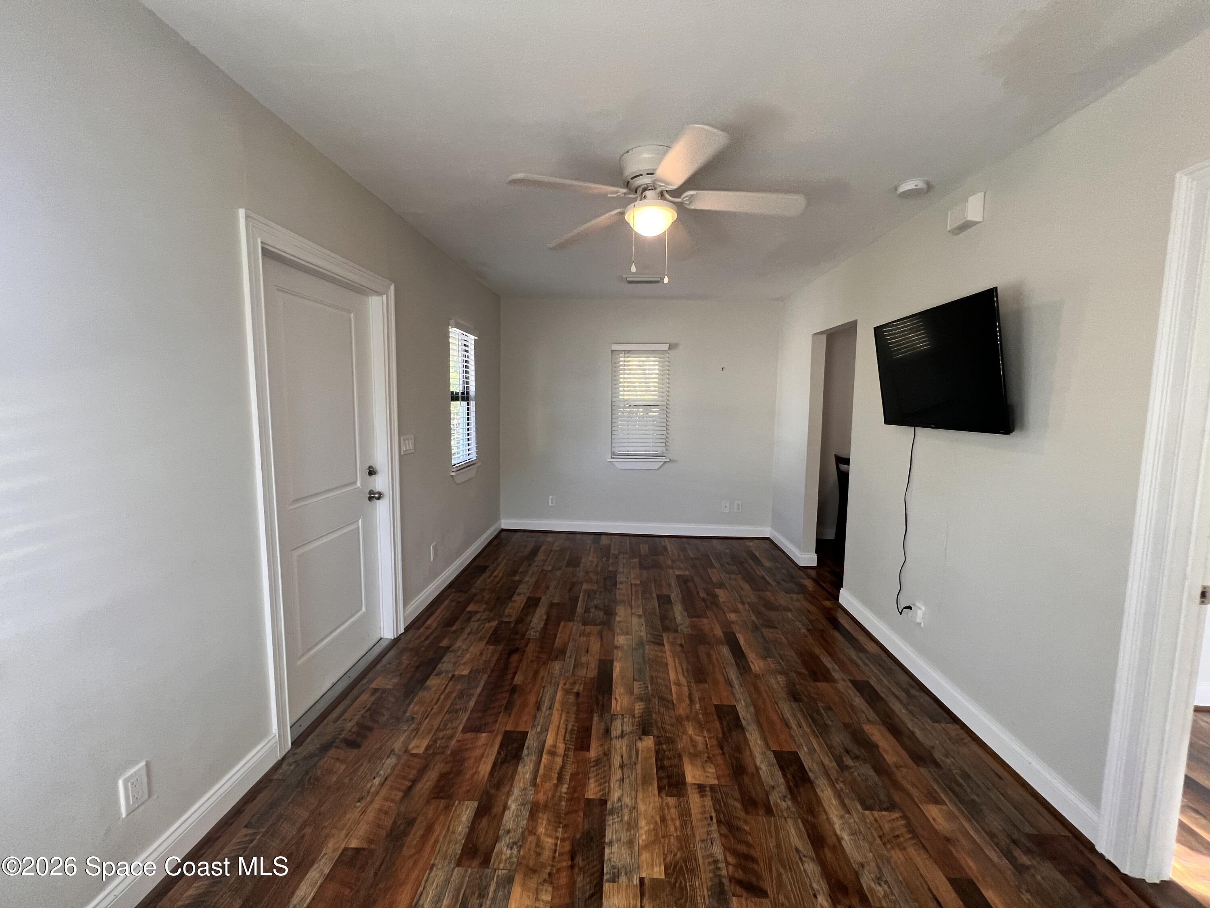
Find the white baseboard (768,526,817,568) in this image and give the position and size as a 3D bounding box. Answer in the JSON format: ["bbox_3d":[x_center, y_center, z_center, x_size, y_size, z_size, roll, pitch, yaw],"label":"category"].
[{"bbox_3d":[1.837,0.902,4.553,0.160,0.122,0.943,1,6,3],"label":"white baseboard"}]

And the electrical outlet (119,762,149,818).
[{"bbox_3d":[-1.337,0.957,1.292,0.010,0.112,0.068,1,6,3],"label":"electrical outlet"}]

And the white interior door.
[{"bbox_3d":[-1.378,0.164,2.239,0.050,2.016,0.878,1,6,3],"label":"white interior door"}]

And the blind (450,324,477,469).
[{"bbox_3d":[-1.205,-0.491,3.931,0.055,1.181,0.622,1,6,3],"label":"blind"}]

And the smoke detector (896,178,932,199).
[{"bbox_3d":[1.486,-1.272,2.189,0.130,0.042,0.130,1,6,3],"label":"smoke detector"}]

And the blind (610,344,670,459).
[{"bbox_3d":[0.375,-0.559,4.929,0.619,1.246,0.060,1,6,3],"label":"blind"}]

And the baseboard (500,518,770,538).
[{"bbox_3d":[0.316,0.835,5.097,2.995,0.117,0.018,1,6,3],"label":"baseboard"}]

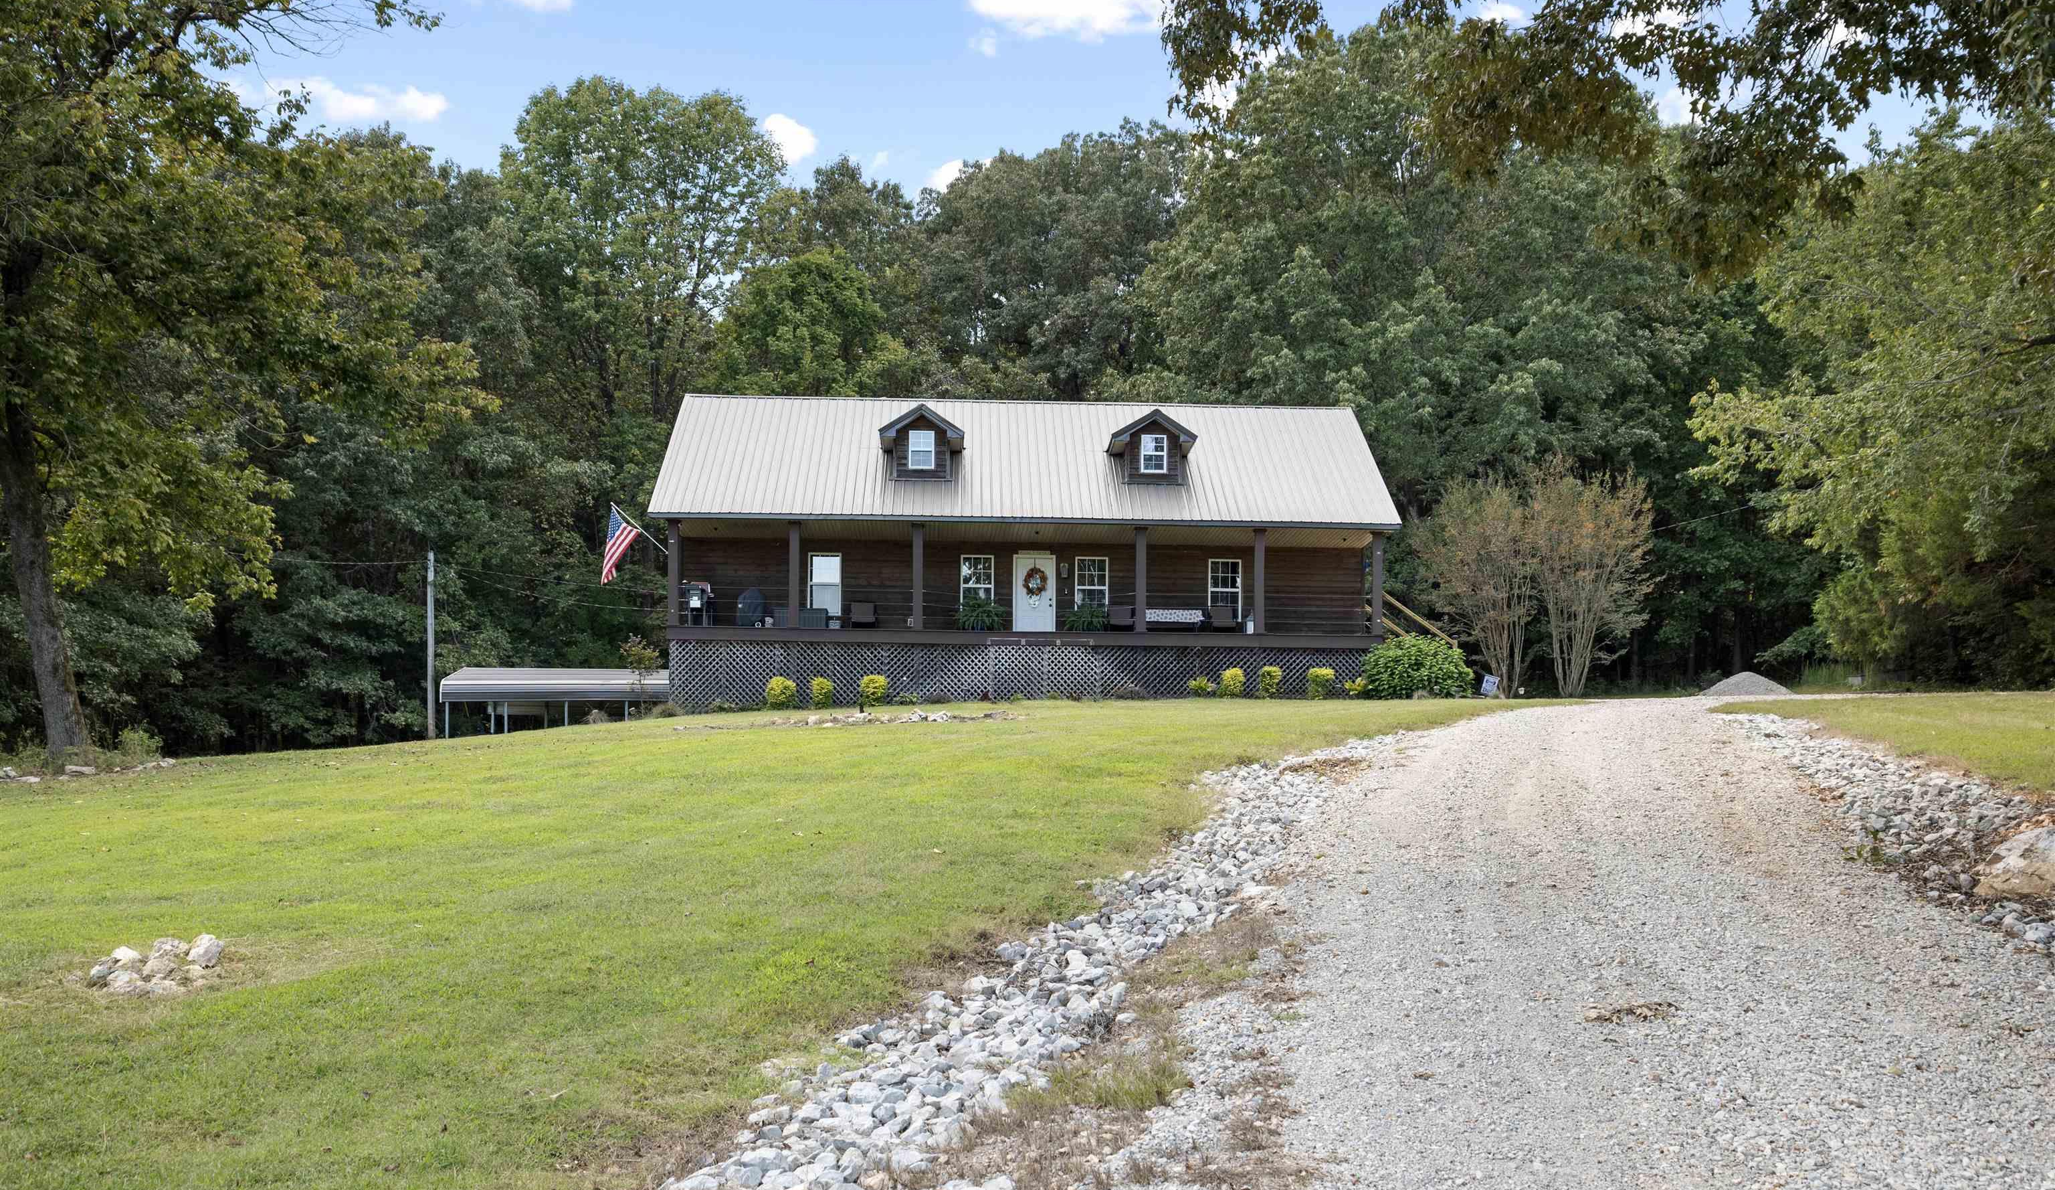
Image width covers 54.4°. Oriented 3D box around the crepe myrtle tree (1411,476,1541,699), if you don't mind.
[{"bbox_3d":[11.119,-0.179,49.500,3.200,5.500,3.200,1,-4,-2],"label":"crepe myrtle tree"}]

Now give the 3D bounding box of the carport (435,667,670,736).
[{"bbox_3d":[-11.861,3.172,53.920,6.400,2.400,6.000,1,-4,-2],"label":"carport"}]

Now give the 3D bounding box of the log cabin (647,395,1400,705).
[{"bbox_3d":[-0.298,-1.110,51.250,17.100,7.809,11.700,1,-4,-2],"label":"log cabin"}]

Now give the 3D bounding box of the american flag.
[{"bbox_3d":[-9.180,-1.161,45.150,0.950,1.800,0.400,1,-4,-2],"label":"american flag"}]

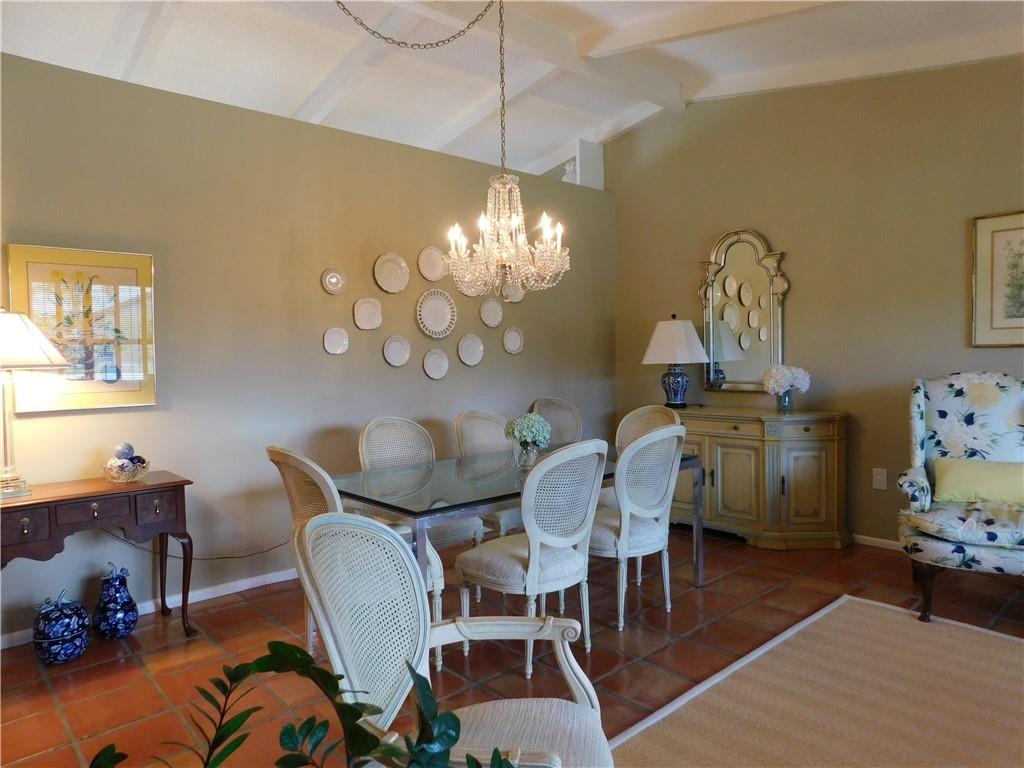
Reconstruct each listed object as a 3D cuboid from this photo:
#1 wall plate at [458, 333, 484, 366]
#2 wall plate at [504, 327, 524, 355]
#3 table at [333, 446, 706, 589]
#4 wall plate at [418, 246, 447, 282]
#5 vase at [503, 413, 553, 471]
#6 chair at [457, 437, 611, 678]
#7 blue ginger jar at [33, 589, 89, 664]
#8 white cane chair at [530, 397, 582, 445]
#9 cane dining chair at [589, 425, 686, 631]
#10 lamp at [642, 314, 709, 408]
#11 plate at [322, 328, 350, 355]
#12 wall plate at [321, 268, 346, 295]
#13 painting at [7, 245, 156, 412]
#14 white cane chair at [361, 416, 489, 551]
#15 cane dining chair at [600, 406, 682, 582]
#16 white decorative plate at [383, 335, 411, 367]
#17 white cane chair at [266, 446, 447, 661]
[{"bbox_3d":[-0.289,-0.245,4.884,0.240,0.240,0.030,-3,3,-42],"label":"wall plate"},{"bbox_3d":[0.015,-0.326,5.159,0.207,0.207,0.030,-3,3,-42],"label":"wall plate"},{"bbox_3d":[0.048,0.782,3.455,1.888,0.734,0.919,-3,3,-42],"label":"table"},{"bbox_3d":[-0.535,-0.811,4.607,0.232,0.232,0.025,-3,4,-42],"label":"wall plate"},{"bbox_3d":[0.084,0.291,3.563,0.240,0.285,0.240,-1,3,0],"label":"vase"},{"bbox_3d":[0.107,0.680,2.927,0.520,0.982,0.533,-3,3,-42],"label":"chair"},{"bbox_3d":[-1.967,1.053,2.974,0.205,0.310,0.205,-3,4,-42],"label":"blue ginger jar"},{"bbox_3d":[0.524,0.595,5.191,0.520,0.950,0.550,-3,4,-42],"label":"white cane chair"},{"bbox_3d":[0.556,0.654,3.362,0.520,0.982,0.533,-3,3,-39],"label":"cane dining chair"},{"bbox_3d":[1.260,-0.187,5.226,0.430,0.700,0.430,-3,4,-42],"label":"lamp"},{"bbox_3d":[-1.067,-0.261,4.143,0.166,0.162,0.025,-3,4,-42],"label":"plate"},{"bbox_3d":[-1.077,-0.619,4.120,0.159,0.154,0.025,-3,4,-42],"label":"wall plate"},{"bbox_3d":[-2.041,-0.258,3.271,0.590,0.755,0.030,-3,4,-42],"label":"painting"},{"bbox_3d":[-0.476,0.676,3.609,0.525,0.968,0.541,-3,4,-42],"label":"white cane chair"},{"bbox_3d":[0.699,0.636,4.165,0.541,0.968,0.535,-3,4,-42],"label":"cane dining chair"},{"bbox_3d":[-0.744,-0.215,4.448,0.207,0.206,0.025,-3,4,-42],"label":"white decorative plate"},{"bbox_3d":[-0.665,0.721,2.870,0.600,0.960,0.610,-3,4,-42],"label":"white cane chair"}]

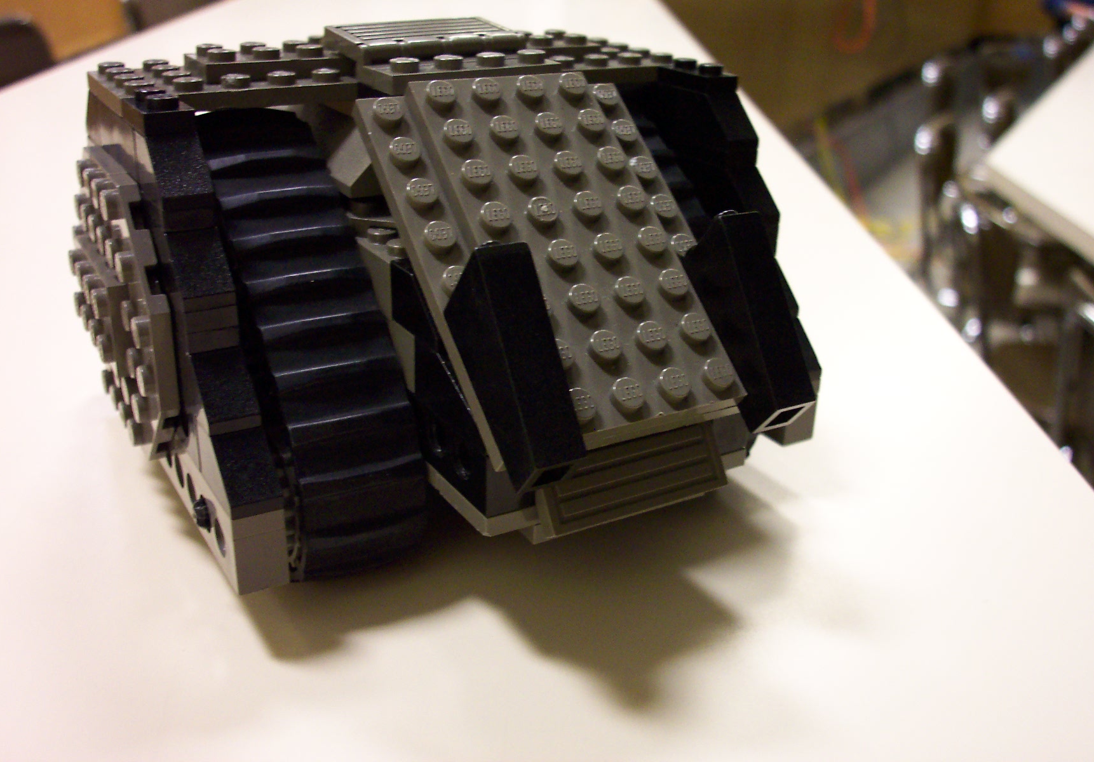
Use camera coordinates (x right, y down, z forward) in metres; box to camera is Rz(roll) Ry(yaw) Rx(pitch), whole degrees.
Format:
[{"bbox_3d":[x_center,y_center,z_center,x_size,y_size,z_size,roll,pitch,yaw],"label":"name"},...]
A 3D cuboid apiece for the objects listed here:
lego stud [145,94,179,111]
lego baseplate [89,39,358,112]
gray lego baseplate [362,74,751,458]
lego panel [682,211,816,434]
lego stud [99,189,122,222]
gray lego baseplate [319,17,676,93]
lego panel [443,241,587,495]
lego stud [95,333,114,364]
[{"bbox_3d":[-0.059,-0.043,0.171,0.005,0.002,0.005,-12,27,-28],"label":"lego stud"},{"bbox_3d":[-0.059,-0.055,0.200,0.040,0.008,0.032,-12,27,-28],"label":"lego baseplate"},{"bbox_3d":[0.003,-0.021,0.171,0.048,0.008,0.064,-12,66,-28],"label":"gray lego baseplate"},{"bbox_3d":[0.031,-0.009,0.169,0.008,0.016,0.030,-12,66,-28],"label":"lego panel"},{"bbox_3d":[-0.069,-0.028,0.175,0.002,0.005,0.005,-12,27,-28],"label":"lego stud"},{"bbox_3d":[-0.006,-0.064,0.218,0.072,0.013,0.052,-12,27,-28],"label":"gray lego baseplate"},{"bbox_3d":[-0.004,-0.002,0.150,0.008,0.016,0.030,-12,66,-28],"label":"lego panel"},{"bbox_3d":[-0.073,-0.005,0.183,0.002,0.005,0.005,-12,27,-28],"label":"lego stud"}]

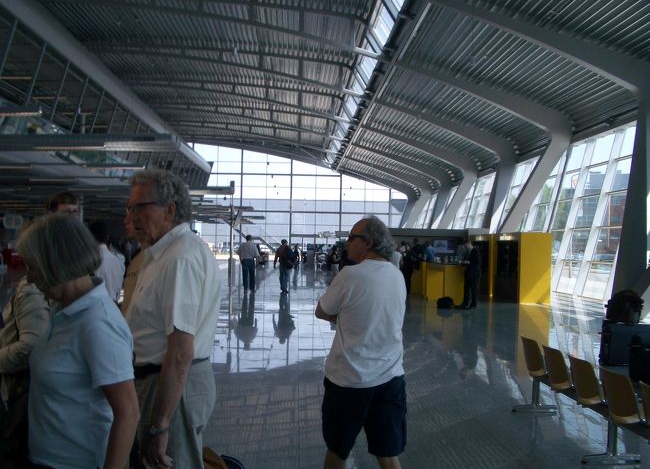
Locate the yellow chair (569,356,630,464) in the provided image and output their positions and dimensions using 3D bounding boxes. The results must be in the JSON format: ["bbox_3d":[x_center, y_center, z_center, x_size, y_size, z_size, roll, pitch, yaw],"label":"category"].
[{"bbox_3d":[2.151,1.344,5.281,0.540,0.700,0.500,1,-1,-3],"label":"yellow chair"}]

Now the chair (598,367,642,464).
[{"bbox_3d":[2.182,1.335,4.734,0.540,0.700,0.500,1,-1,-3],"label":"chair"}]

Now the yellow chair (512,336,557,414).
[{"bbox_3d":[2.090,1.361,6.375,0.540,0.700,0.500,1,-1,-3],"label":"yellow chair"}]

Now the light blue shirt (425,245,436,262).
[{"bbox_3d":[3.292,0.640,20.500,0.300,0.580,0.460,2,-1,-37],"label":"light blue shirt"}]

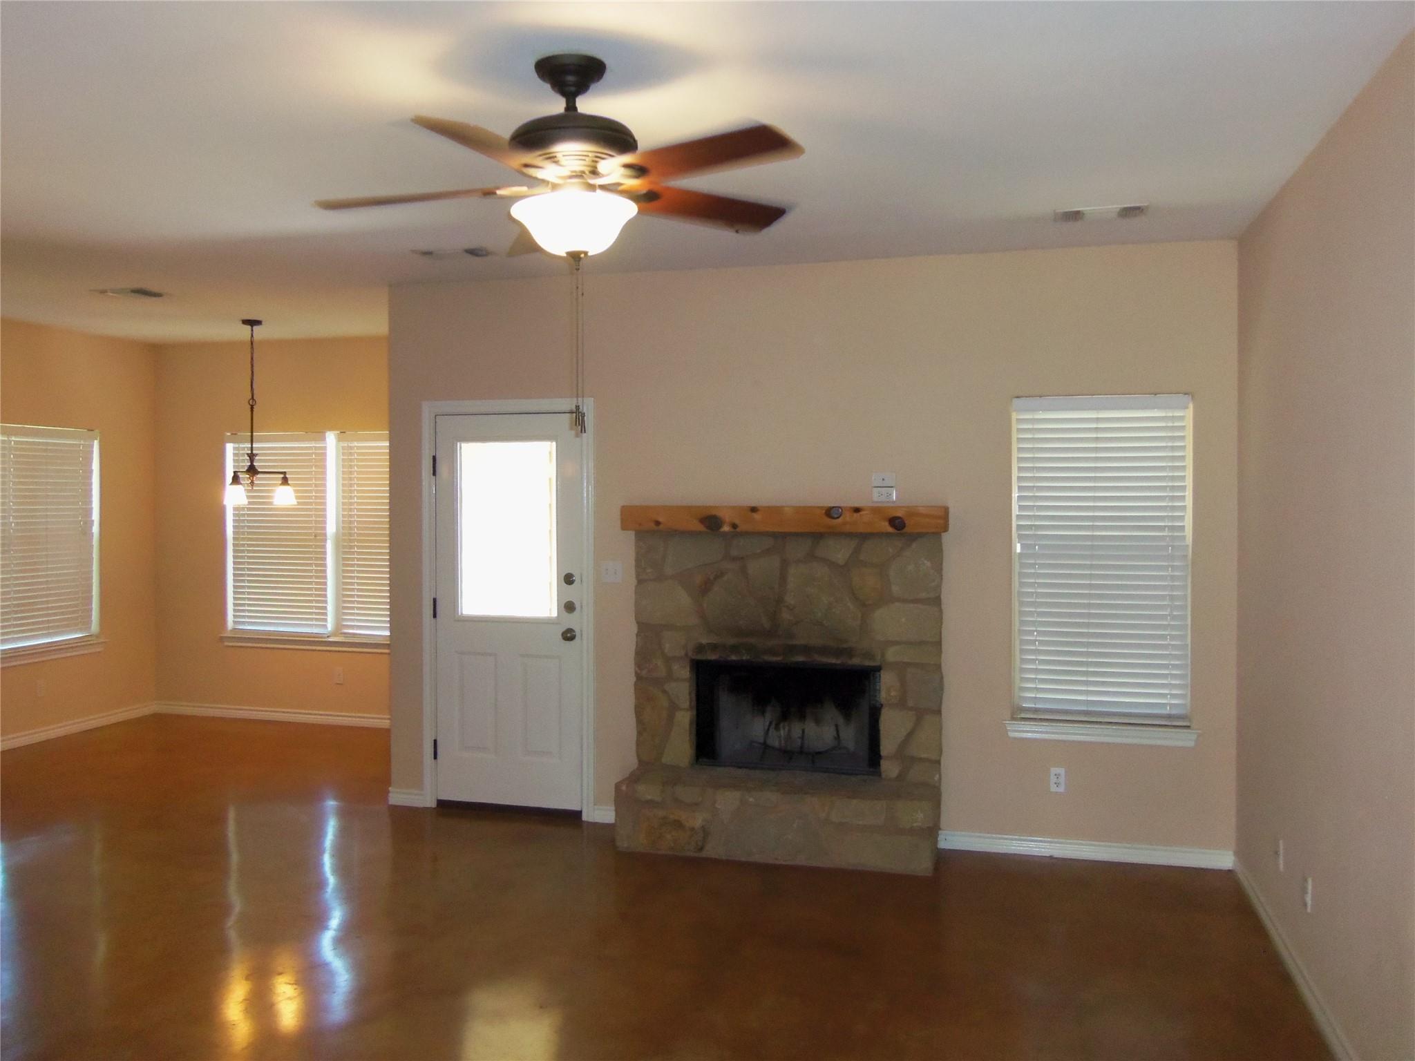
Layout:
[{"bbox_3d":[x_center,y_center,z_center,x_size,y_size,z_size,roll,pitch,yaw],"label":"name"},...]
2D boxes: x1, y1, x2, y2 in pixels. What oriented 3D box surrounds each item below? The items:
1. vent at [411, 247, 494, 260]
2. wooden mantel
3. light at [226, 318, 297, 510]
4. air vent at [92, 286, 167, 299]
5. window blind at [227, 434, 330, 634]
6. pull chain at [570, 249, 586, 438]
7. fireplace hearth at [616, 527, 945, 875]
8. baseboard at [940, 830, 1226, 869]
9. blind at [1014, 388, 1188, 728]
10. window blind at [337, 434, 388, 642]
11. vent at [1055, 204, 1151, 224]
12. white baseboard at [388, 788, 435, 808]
[{"bbox_3d":[-1.162,-1.257,5.205,0.350,0.018,0.180,1,2,16],"label":"vent"},{"bbox_3d":[0.354,-0.056,5.356,1.519,0.119,0.250,1,2,16],"label":"wooden mantel"},{"bbox_3d":[-2.863,-0.746,7.324,0.460,1.171,0.490,-1,2,-21],"label":"light"},{"bbox_3d":[-3.153,-1.293,6.257,0.350,0.018,0.180,1,2,16],"label":"air vent"},{"bbox_3d":[-3.116,0.032,8.291,0.854,1.470,0.060,1,2,16],"label":"window blind"},{"bbox_3d":[-0.329,-0.485,2.972,0.032,0.466,0.030,1,2,16],"label":"pull chain"},{"bbox_3d":[0.339,0.738,5.288,1.464,1.480,0.432,1,2,16],"label":"fireplace hearth"},{"bbox_3d":[1.686,1.446,5.150,1.255,0.079,0.015,1,2,16],"label":"baseboard"},{"bbox_3d":[1.757,0.126,5.127,0.750,1.456,0.060,1,2,16],"label":"blind"},{"bbox_3d":[-2.228,0.037,8.044,0.854,1.444,0.060,1,2,16],"label":"window blind"},{"bbox_3d":[1.524,-1.228,4.449,0.350,0.018,0.180,1,2,16],"label":"vent"},{"bbox_3d":[-1.576,1.411,6.057,0.228,0.079,0.015,1,2,16],"label":"white baseboard"}]

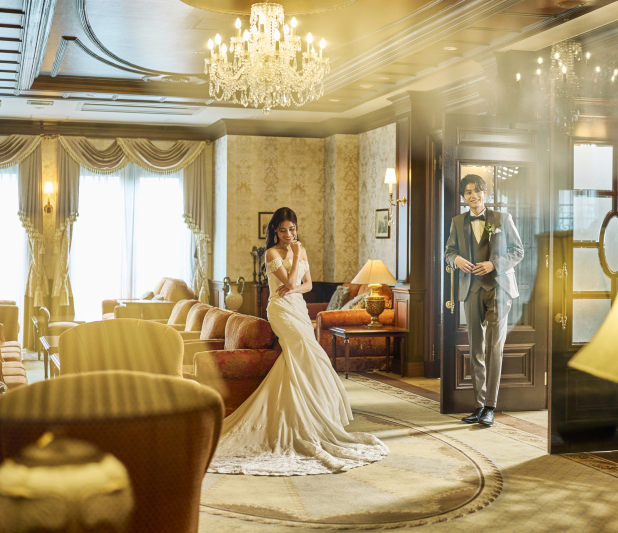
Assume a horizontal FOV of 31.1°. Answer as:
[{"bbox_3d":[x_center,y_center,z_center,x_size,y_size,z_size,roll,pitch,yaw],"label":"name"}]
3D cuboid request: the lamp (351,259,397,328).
[{"bbox_3d":[0.660,0.273,11.087,0.460,0.700,0.460,0,1,0],"label":"lamp"}]

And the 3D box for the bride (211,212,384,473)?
[{"bbox_3d":[-0.064,0.367,6.820,1.200,1.530,1.500,0,1,-20],"label":"bride"}]

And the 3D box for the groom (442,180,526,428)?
[{"bbox_3d":[1.279,0.225,8.181,0.580,1.800,0.420,1,1,16],"label":"groom"}]

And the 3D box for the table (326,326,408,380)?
[{"bbox_3d":[0.570,0.853,11.019,0.670,0.460,0.560,0,1,-16],"label":"table"}]

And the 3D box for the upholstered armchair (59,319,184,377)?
[{"bbox_3d":[-1.079,0.719,6.479,0.770,0.820,0.760,0,1,-16],"label":"upholstered armchair"}]

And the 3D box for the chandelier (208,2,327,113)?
[{"bbox_3d":[-0.276,-1.376,7.295,0.804,0.754,0.804,0,1,0],"label":"chandelier"}]

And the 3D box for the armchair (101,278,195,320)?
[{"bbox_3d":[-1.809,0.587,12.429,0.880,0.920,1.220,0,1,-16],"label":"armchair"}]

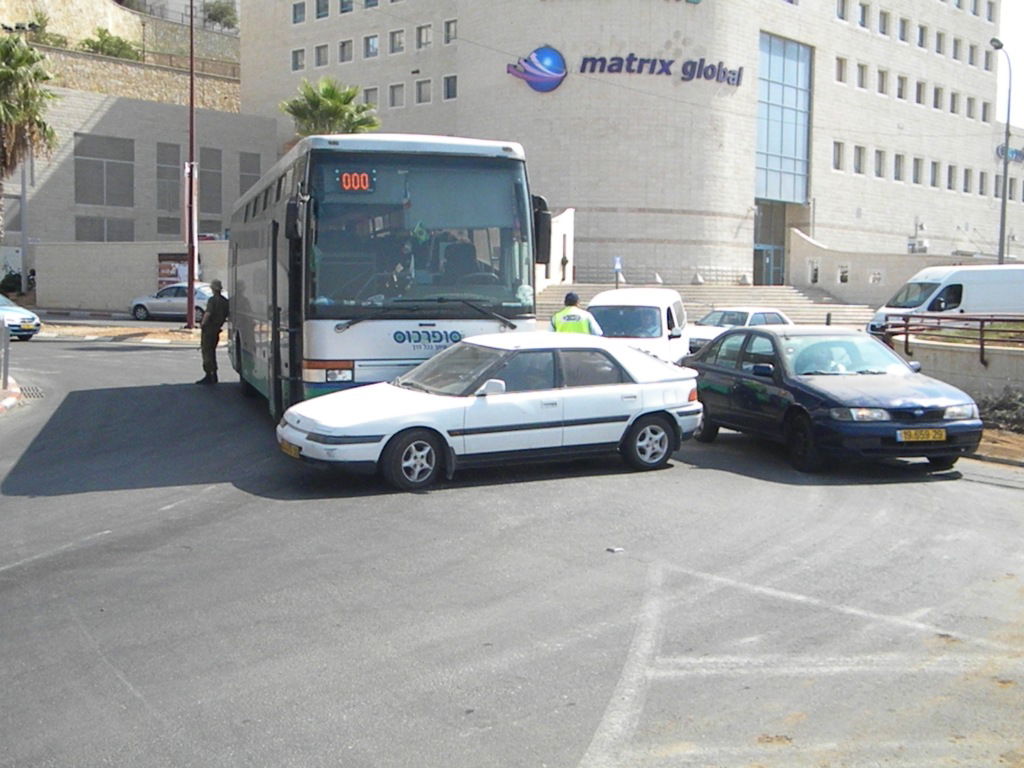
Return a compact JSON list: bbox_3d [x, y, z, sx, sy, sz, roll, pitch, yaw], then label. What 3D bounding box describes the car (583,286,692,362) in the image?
[{"bbox_3d":[2.399,-0.919,23.894,1.700,1.840,4.100,2,4,15],"label":"car"}]

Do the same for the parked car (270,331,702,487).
[{"bbox_3d":[-0.172,0.182,11.804,4.250,1.335,1.680,-2,5,-30],"label":"parked car"}]

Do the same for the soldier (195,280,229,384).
[{"bbox_3d":[-5.357,-0.940,21.800,0.400,1.870,0.560,-2,5,-30],"label":"soldier"}]

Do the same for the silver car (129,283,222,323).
[{"bbox_3d":[-13.155,-3.293,48.710,4.450,1.470,1.740,3,5,28],"label":"silver car"}]

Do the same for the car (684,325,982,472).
[{"bbox_3d":[3.430,0.059,13.537,1.700,1.400,4.350,0,4,-13],"label":"car"}]

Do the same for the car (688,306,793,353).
[{"bbox_3d":[5.792,-1.266,31.386,1.670,1.390,4.300,4,6,41],"label":"car"}]

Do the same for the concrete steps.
[{"bbox_3d":[8.624,-3.750,57.000,17.000,1.850,5.000,1,4,7],"label":"concrete steps"}]

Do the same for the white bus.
[{"bbox_3d":[-2.627,-1.370,18.497,2.560,3.420,11.900,-1,4,-17],"label":"white bus"}]

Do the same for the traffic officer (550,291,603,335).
[{"bbox_3d":[0.814,-0.364,16.416,0.620,1.770,0.360,1,4,6],"label":"traffic officer"}]

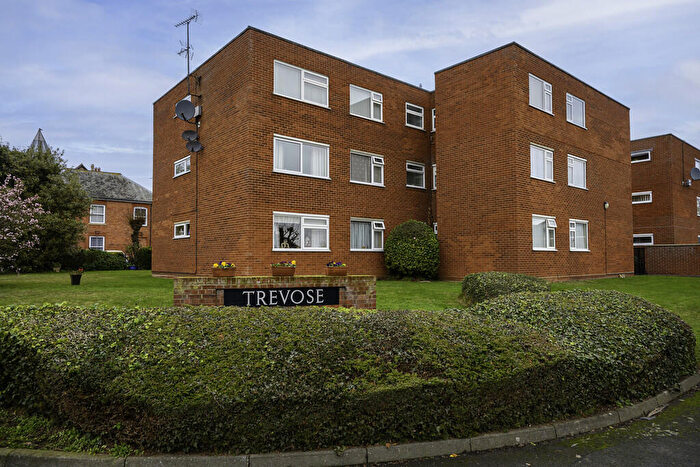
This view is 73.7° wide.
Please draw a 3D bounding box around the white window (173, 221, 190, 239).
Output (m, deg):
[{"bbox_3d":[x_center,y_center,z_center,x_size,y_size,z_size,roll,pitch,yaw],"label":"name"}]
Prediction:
[{"bbox_3d":[-6.710,-0.134,18.726,0.120,0.650,1.750,3,-4,-40],"label":"white window"}]

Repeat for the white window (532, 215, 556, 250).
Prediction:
[{"bbox_3d":[6.984,0.006,16.828,1.775,1.254,0.120,2,-4,-41],"label":"white window"}]

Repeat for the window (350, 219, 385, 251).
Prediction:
[{"bbox_3d":[0.675,0.072,17.755,1.730,1.240,0.120,3,-4,-40],"label":"window"}]

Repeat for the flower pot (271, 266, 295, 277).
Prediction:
[{"bbox_3d":[-1.070,0.603,7.400,0.380,0.160,0.170,0,-3,-13],"label":"flower pot"}]

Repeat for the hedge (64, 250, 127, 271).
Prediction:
[{"bbox_3d":[-17.792,1.811,32.500,4.200,1.500,1.200,0,-3,-6],"label":"hedge"}]

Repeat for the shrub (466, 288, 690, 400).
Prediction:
[{"bbox_3d":[3.150,1.360,6.350,3.000,0.860,2.300,2,-4,-32],"label":"shrub"}]

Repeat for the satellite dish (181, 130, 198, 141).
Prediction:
[{"bbox_3d":[-5.877,-3.597,17.068,0.580,0.460,0.250,0,-28,-12],"label":"satellite dish"}]

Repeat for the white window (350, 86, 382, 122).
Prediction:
[{"bbox_3d":[0.639,-4.976,18.007,1.746,1.178,0.120,2,-4,-41],"label":"white window"}]

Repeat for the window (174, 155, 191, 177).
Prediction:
[{"bbox_3d":[-6.783,-2.681,18.945,0.120,0.650,1.770,3,-4,-40],"label":"window"}]

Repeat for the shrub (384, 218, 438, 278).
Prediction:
[{"bbox_3d":[2.319,0.615,17.600,2.030,2.200,2.000,0,-3,0],"label":"shrub"}]

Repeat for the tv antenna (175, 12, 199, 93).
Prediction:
[{"bbox_3d":[-5.991,-6.652,17.153,1.300,2.900,0.450,-3,-4,40],"label":"tv antenna"}]

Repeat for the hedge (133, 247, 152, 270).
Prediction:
[{"bbox_3d":[-14.380,1.741,32.500,1.700,1.700,1.200,0,-3,-6],"label":"hedge"}]

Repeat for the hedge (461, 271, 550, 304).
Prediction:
[{"bbox_3d":[3.310,1.168,10.000,1.700,0.680,1.150,-1,-3,14],"label":"hedge"}]

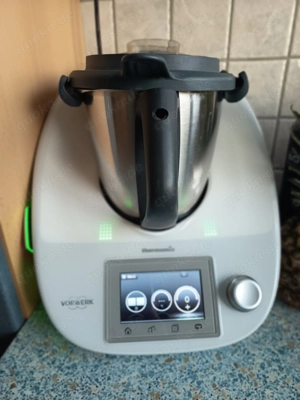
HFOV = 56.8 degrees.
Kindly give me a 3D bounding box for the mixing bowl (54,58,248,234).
[{"bbox_3d":[0.008,-0.076,0.373,0.232,0.207,0.216,-2,25,2],"label":"mixing bowl"}]

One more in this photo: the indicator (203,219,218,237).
[{"bbox_3d":[0.076,0.035,0.350,0.015,0.004,0.023,-2,57,2],"label":"indicator"}]

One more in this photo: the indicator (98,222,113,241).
[{"bbox_3d":[-0.056,0.040,0.352,0.015,0.004,0.023,-2,57,2],"label":"indicator"}]

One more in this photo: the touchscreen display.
[{"bbox_3d":[0.014,0.113,0.324,0.095,0.056,0.006,-2,-17,2],"label":"touchscreen display"}]

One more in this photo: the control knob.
[{"bbox_3d":[0.108,0.106,0.311,0.040,0.040,0.018,-2,-17,2],"label":"control knob"}]

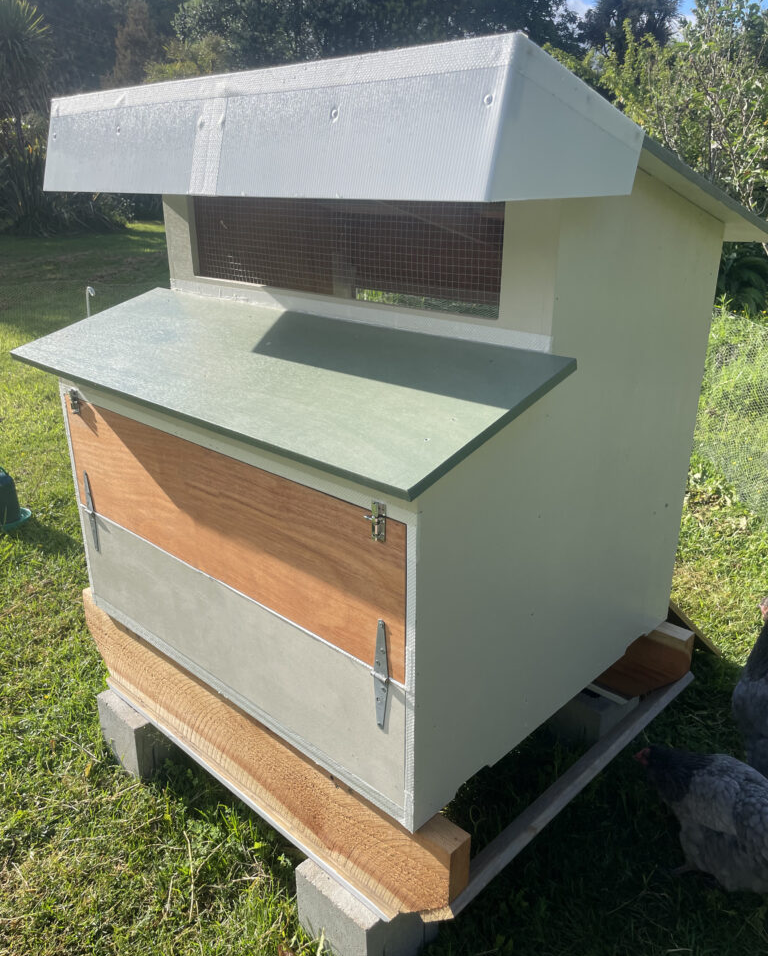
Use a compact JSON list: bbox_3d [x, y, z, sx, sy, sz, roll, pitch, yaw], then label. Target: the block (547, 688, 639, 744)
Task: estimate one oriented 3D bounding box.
[{"bbox_3d":[0.518,0.612,2.007,0.190,0.190,0.190,18,28,40],"label":"block"}]

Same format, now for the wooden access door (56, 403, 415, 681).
[{"bbox_3d":[-0.338,0.062,1.444,1.033,0.262,0.022,18,28,40],"label":"wooden access door"}]

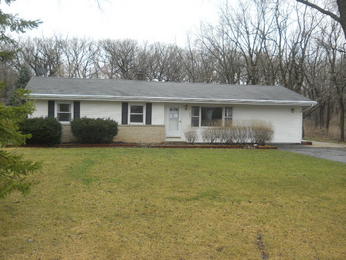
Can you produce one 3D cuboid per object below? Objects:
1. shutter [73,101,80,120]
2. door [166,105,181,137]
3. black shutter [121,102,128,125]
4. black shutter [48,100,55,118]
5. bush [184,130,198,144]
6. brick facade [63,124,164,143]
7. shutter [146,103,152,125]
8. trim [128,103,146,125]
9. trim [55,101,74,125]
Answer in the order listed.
[{"bbox_3d":[-5.852,-1.063,22.551,0.348,1.382,0.040,0,2,-13],"label":"shutter"},{"bbox_3d":[0.028,-0.577,23.989,0.906,2.060,0.070,0,2,-13],"label":"door"},{"bbox_3d":[-3.020,-1.048,23.217,0.369,1.379,0.040,0,2,-13],"label":"black shutter"},{"bbox_3d":[-7.314,-1.062,22.208,0.343,1.379,0.040,0,2,-13],"label":"black shutter"},{"bbox_3d":[1.155,0.414,23.565,0.940,0.828,0.800,0,2,-13],"label":"bush"},{"bbox_3d":[-4.004,0.234,23.005,7.168,1.087,0.130,0,2,-13],"label":"brick facade"},{"bbox_3d":[-1.544,-1.041,23.564,0.367,1.380,0.040,0,2,-13],"label":"shutter"},{"bbox_3d":[-2.277,-1.018,23.403,1.111,1.377,0.080,0,2,-13],"label":"trim"},{"bbox_3d":[-6.579,-1.038,22.391,1.104,1.396,0.080,0,2,-13],"label":"trim"}]

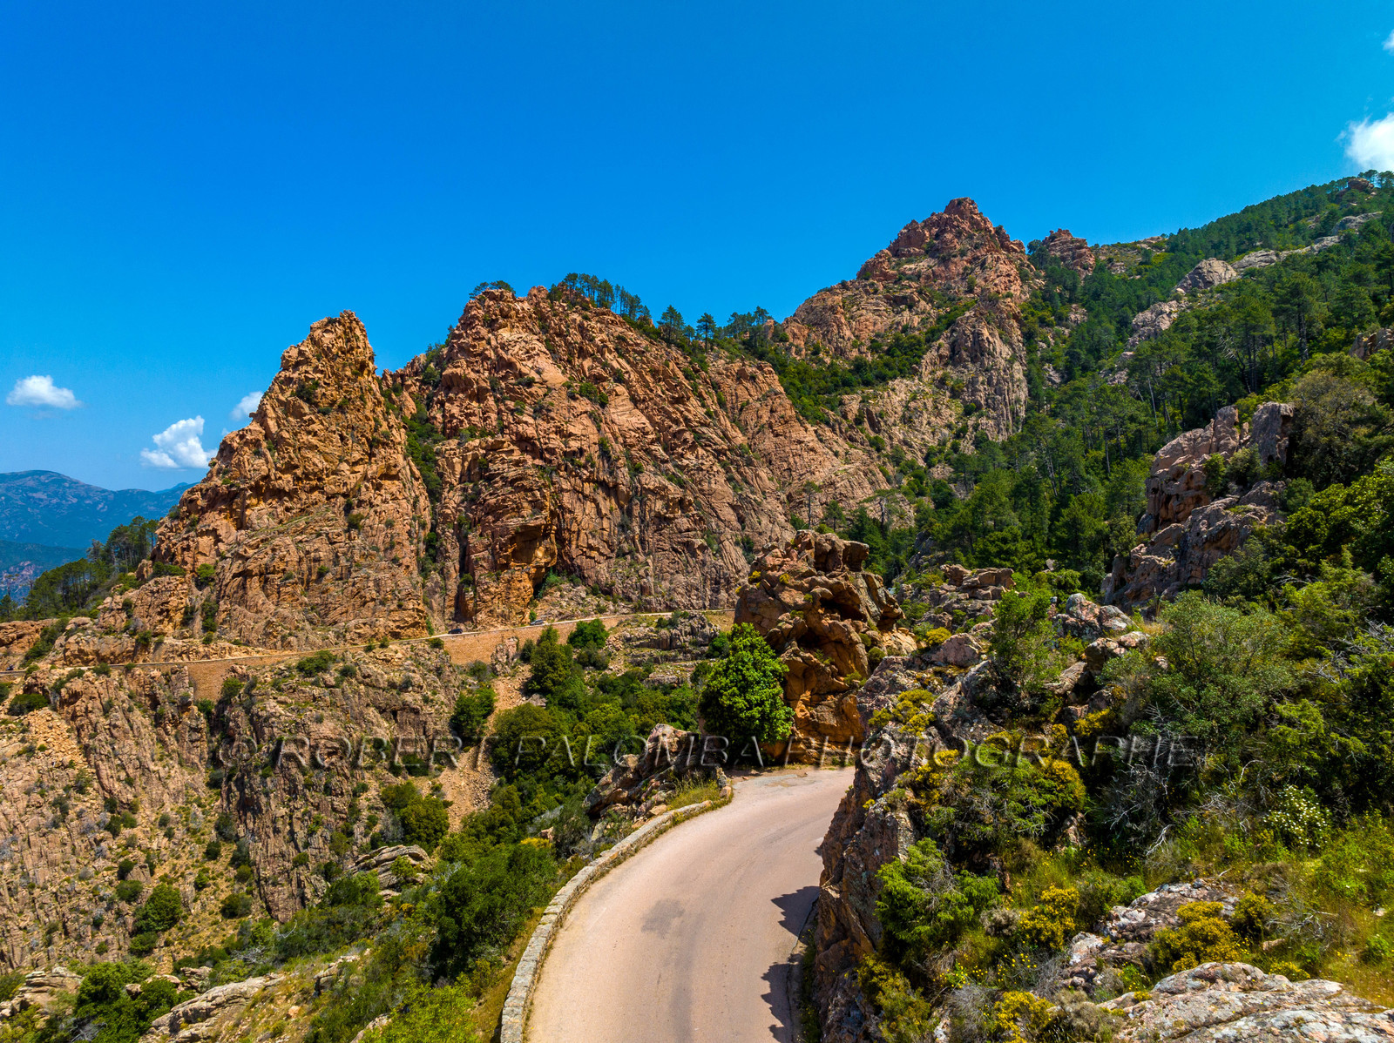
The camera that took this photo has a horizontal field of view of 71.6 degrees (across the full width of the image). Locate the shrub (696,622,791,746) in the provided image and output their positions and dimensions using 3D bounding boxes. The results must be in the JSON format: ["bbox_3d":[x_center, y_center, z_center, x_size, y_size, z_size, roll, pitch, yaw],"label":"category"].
[{"bbox_3d":[2.007,6.745,40.000,3.900,5.100,3.800,0,1,0],"label":"shrub"}]

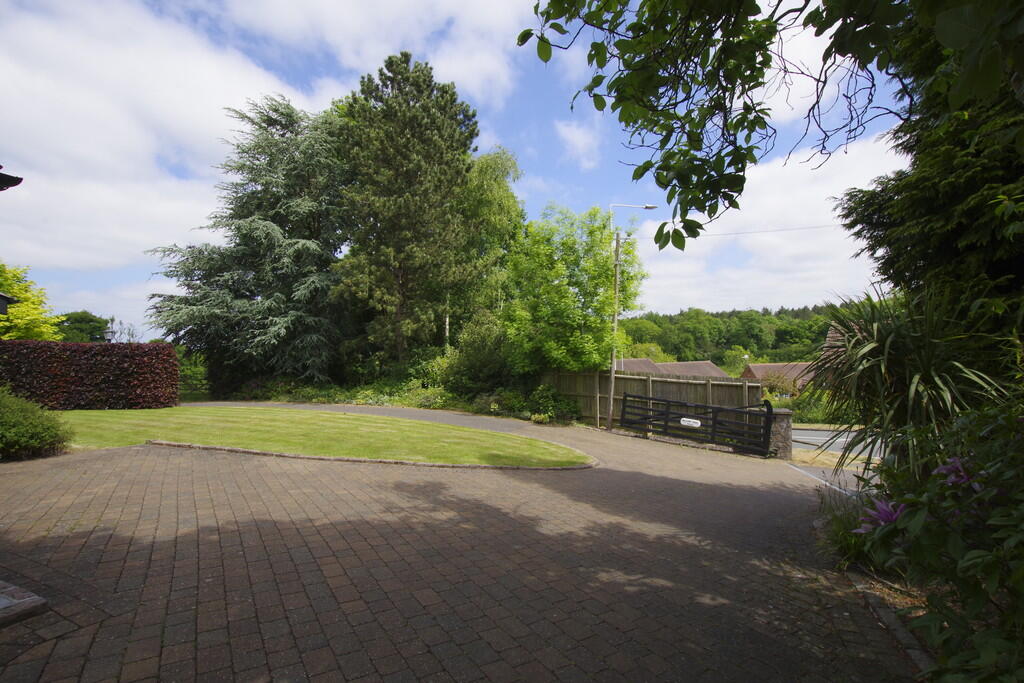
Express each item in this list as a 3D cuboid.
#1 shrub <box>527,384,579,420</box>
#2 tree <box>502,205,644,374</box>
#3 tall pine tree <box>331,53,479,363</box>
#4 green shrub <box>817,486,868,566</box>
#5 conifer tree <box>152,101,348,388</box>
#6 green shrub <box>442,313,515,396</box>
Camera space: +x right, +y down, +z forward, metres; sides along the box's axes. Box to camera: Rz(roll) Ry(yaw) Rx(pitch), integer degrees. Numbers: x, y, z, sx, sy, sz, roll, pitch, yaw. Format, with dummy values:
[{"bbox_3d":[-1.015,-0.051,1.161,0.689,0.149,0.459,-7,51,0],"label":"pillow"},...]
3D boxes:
[{"bbox_3d":[1.340,1.950,14.700,1.600,1.200,1.400,0,-1,0],"label":"shrub"},{"bbox_3d":[2.230,-1.400,16.600,5.200,7.200,5.000,0,-1,0],"label":"tree"},{"bbox_3d":[-4.840,-5.500,20.600,6.700,15.000,6.500,0,-1,0],"label":"tall pine tree"},{"bbox_3d":[2.950,1.660,4.050,0.460,0.660,0.460,0,-1,0],"label":"green shrub"},{"bbox_3d":[-11.200,-4.200,20.000,8.500,13.000,8.200,0,-1,0],"label":"conifer tree"},{"bbox_3d":[-1.360,0.600,18.000,2.900,3.600,2.800,0,-1,0],"label":"green shrub"}]

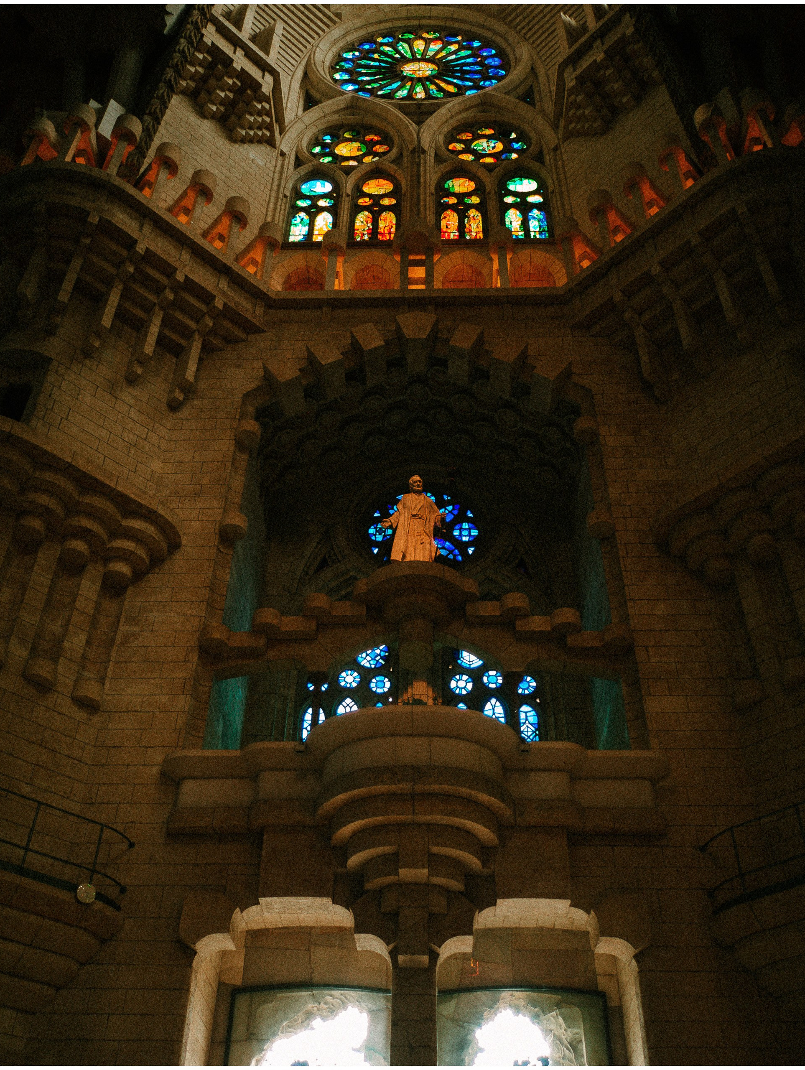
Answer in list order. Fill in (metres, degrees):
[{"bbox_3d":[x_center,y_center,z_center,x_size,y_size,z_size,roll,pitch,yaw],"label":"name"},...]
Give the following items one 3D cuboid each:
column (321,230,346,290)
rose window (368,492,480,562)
[{"bbox_3d":[-2.098,-8.088,28.877,0.759,3.307,0.850,0,-39,1],"label":"column"},{"bbox_3d":[0.605,-0.133,27.497,3.261,2.950,0.250,0,-39,1],"label":"rose window"}]

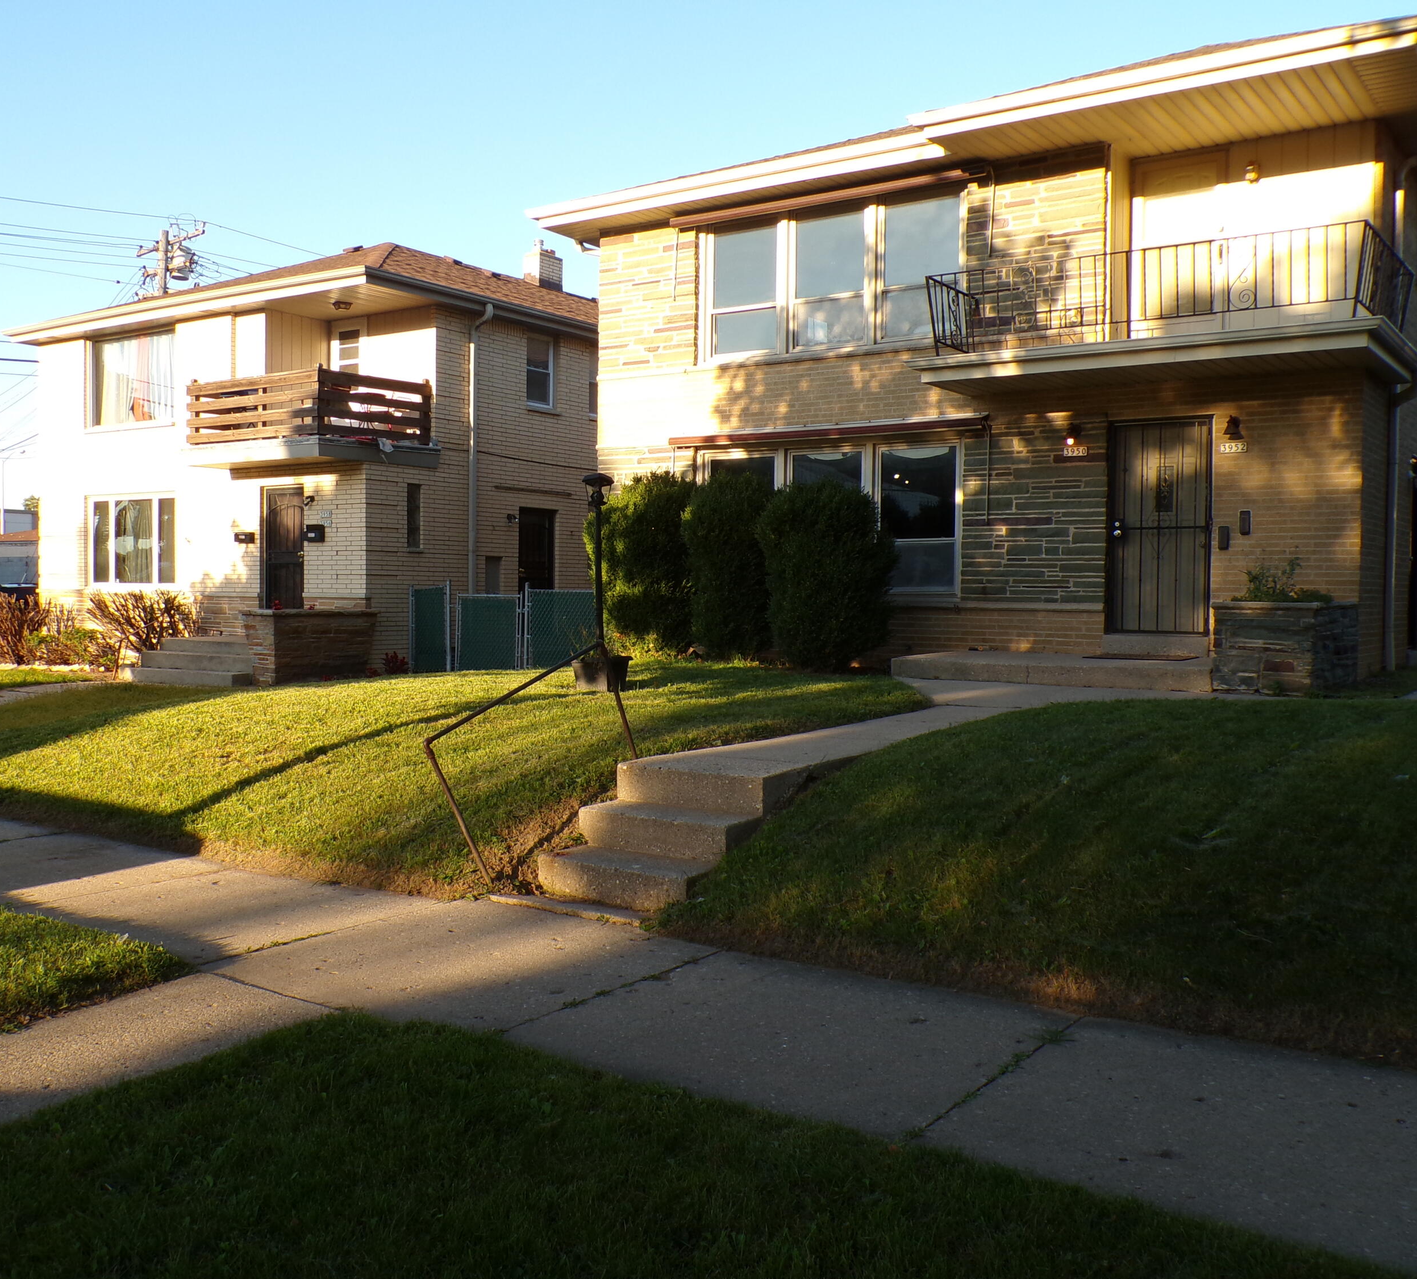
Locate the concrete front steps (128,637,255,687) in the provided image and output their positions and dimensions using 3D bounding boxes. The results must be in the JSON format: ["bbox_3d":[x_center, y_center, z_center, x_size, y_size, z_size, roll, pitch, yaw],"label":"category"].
[{"bbox_3d":[-6.780,0.294,19.623,2.450,0.550,1.900,2,3,35],"label":"concrete front steps"}]

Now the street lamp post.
[{"bbox_3d":[-0.974,-0.540,12.300,0.280,1.901,0.280,2,3,35],"label":"street lamp post"}]

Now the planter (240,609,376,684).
[{"bbox_3d":[-5.550,0.069,19.164,0.820,0.980,1.760,2,3,35],"label":"planter"}]

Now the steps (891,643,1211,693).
[{"bbox_3d":[3.382,0.276,12.699,2.890,0.200,1.800,2,3,35],"label":"steps"}]

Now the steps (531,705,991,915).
[{"bbox_3d":[0.490,0.866,7.621,0.930,0.560,3.470,2,3,35],"label":"steps"}]

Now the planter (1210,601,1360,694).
[{"bbox_3d":[4.897,0.053,11.641,0.850,0.740,1.800,2,3,35],"label":"planter"}]

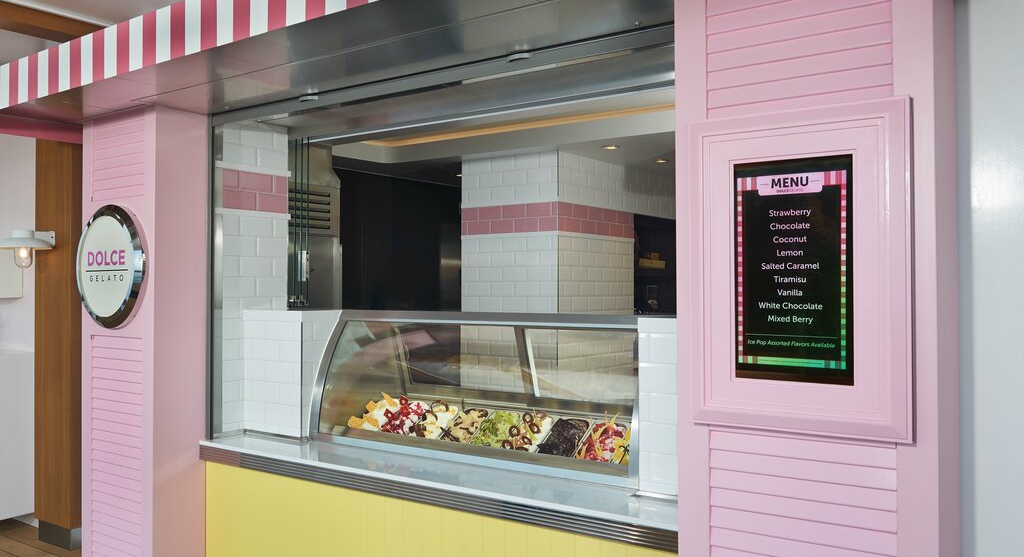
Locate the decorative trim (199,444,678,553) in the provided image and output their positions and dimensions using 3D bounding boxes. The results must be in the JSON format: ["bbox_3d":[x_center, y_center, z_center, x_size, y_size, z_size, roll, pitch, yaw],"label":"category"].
[{"bbox_3d":[-0.432,0.791,3.131,2.462,0.067,0.050,-1,-1,36],"label":"decorative trim"}]

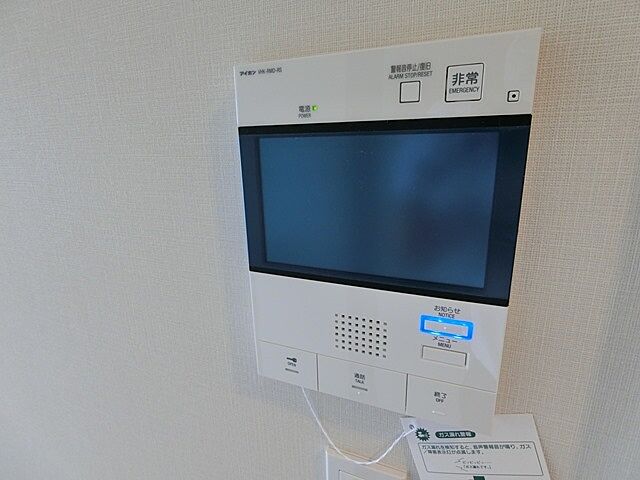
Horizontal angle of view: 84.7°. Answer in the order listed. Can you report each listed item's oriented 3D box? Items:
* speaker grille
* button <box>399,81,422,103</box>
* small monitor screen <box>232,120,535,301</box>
[{"bbox_3d":[0.030,0.070,0.256,0.039,0.029,0.004,5,16,22],"label":"speaker grille"},{"bbox_3d":[0.052,-0.086,0.203,0.011,0.011,0.003,5,16,22],"label":"button"},{"bbox_3d":[0.029,-0.021,0.234,0.183,0.109,0.010,5,16,22],"label":"small monitor screen"}]

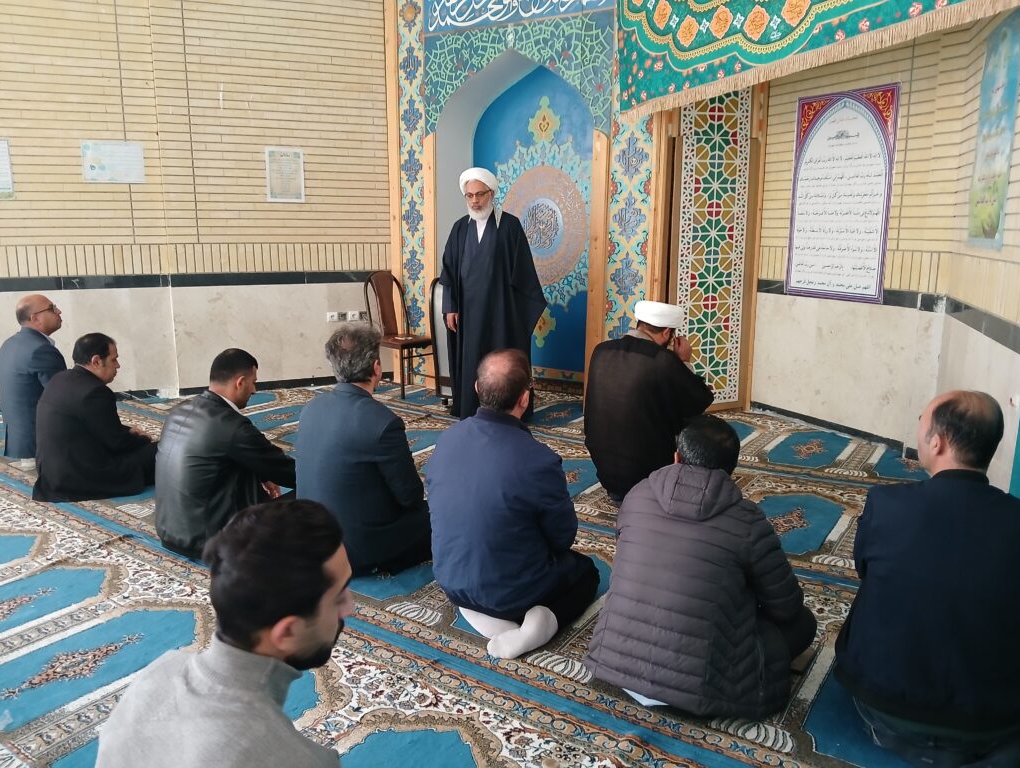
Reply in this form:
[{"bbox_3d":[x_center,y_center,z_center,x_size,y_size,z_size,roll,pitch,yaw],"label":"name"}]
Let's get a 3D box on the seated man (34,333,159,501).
[{"bbox_3d":[-2.131,0.135,3.955,0.560,0.780,0.660,8,13,37],"label":"seated man"}]

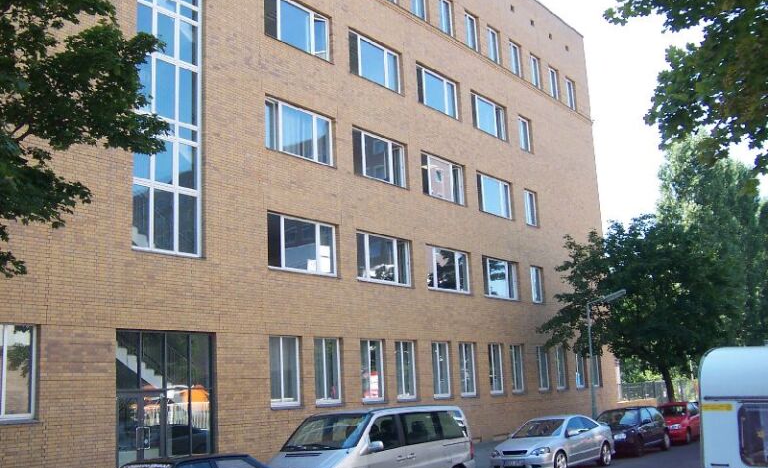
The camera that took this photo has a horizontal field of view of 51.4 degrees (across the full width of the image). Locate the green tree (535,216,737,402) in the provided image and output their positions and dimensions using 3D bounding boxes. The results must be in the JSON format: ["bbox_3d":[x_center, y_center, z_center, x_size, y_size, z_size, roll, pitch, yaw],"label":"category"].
[{"bbox_3d":[10.958,3.793,33.382,8.200,9.024,8.200,-10,-13,36],"label":"green tree"}]

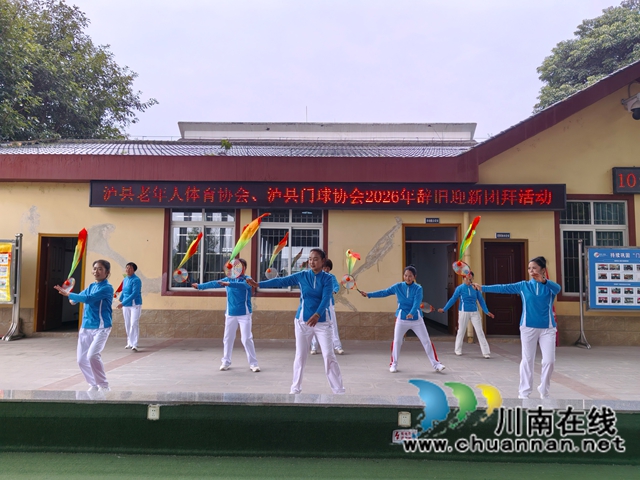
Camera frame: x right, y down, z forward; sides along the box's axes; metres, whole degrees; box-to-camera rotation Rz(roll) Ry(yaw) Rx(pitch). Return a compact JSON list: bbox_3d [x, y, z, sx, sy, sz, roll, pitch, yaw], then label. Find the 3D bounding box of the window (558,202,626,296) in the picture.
[{"bbox_3d":[5.798,0.165,10.581,1.308,2.013,0.120,1,-4,1],"label":"window"}]

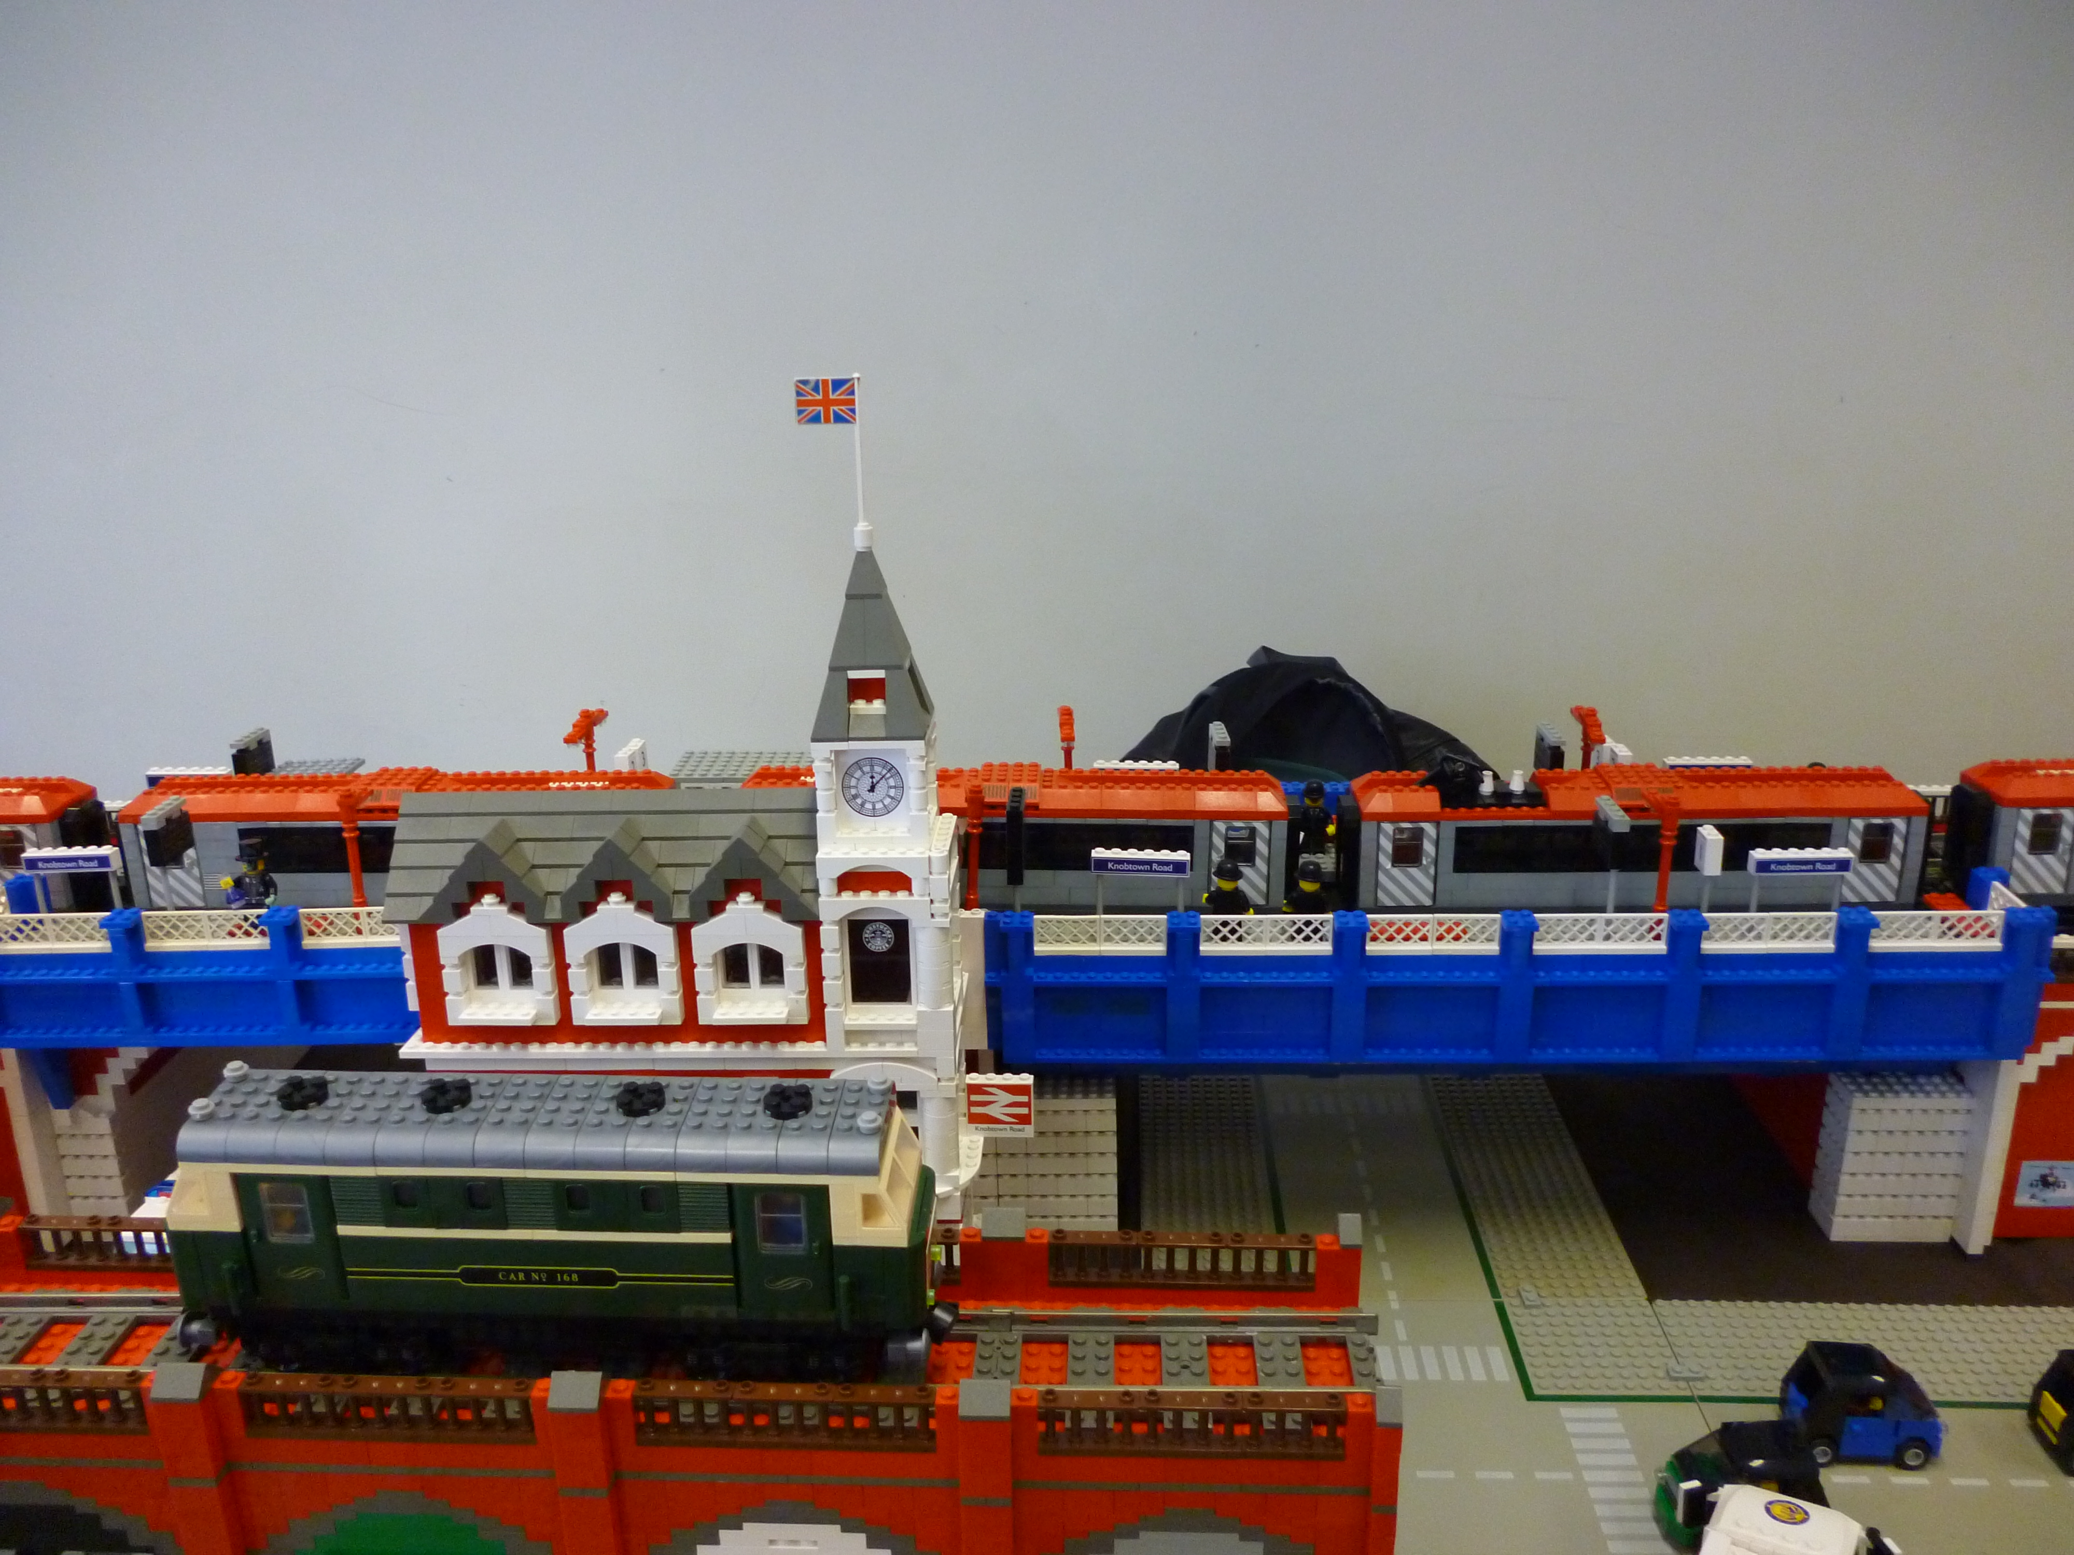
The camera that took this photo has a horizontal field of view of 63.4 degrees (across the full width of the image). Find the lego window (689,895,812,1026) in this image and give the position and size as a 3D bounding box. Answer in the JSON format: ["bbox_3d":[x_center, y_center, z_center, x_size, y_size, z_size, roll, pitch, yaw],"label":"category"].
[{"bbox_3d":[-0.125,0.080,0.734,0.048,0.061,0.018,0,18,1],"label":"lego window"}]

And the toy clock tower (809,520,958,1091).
[{"bbox_3d":[-0.066,0.013,0.739,0.056,0.251,0.055,0,18,1],"label":"toy clock tower"}]

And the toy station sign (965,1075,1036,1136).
[{"bbox_3d":[-0.017,0.155,0.794,0.032,0.030,0.008,-1,18,1],"label":"toy station sign"}]

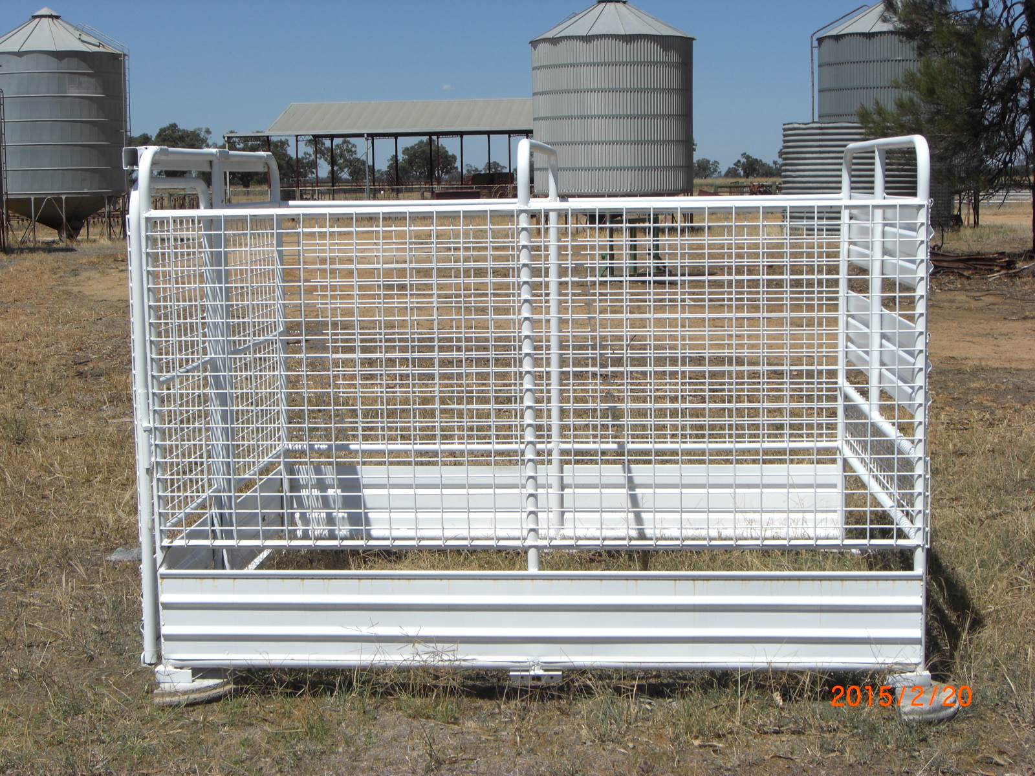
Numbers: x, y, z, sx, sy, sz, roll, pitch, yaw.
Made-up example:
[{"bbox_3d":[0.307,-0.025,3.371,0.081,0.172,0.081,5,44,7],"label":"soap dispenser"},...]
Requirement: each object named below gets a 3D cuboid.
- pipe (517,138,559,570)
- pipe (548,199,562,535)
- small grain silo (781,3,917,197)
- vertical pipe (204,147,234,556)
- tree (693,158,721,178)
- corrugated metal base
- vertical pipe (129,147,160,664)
[{"bbox_3d":[0.089,-0.169,5.689,0.040,1.280,1.820,0,8,4],"label":"pipe"},{"bbox_3d":[0.147,-0.074,6.598,0.034,1.287,0.034,0,8,4],"label":"pipe"},{"bbox_3d":[9.483,-7.007,43.500,4.400,5.800,4.400,0,7,4],"label":"small grain silo"},{"bbox_3d":[-0.997,-0.061,5.699,0.055,1.430,0.065,0,8,4],"label":"vertical pipe"},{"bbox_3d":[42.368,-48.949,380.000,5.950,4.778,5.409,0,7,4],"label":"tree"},{"bbox_3d":[0.052,0.667,4.886,2.190,0.295,0.050,0,8,4],"label":"corrugated metal base"},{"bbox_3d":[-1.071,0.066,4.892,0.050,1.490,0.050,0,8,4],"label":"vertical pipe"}]

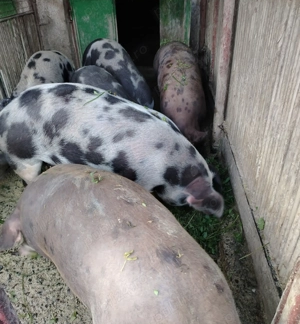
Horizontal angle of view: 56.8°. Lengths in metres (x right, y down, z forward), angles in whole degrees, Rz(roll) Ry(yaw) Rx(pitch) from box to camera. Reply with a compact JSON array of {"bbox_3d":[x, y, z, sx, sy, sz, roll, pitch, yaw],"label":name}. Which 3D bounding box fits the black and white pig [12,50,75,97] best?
[{"bbox_3d":[-0.938,-0.507,2.439,0.394,0.725,1.350,-4,34,0],"label":"black and white pig"}]

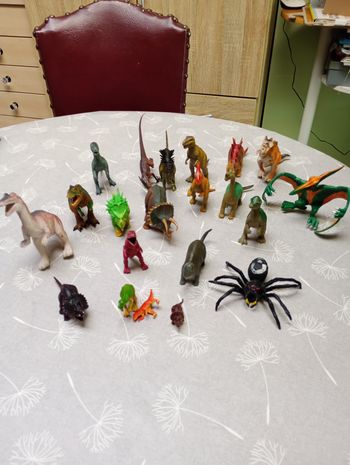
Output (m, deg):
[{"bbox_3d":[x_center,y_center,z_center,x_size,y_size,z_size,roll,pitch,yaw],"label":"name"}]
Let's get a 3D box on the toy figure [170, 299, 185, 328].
[{"bbox_3d":[0.006,0.125,0.591,0.022,0.025,0.050,2,40,3],"label":"toy figure"}]

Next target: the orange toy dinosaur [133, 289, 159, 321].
[{"bbox_3d":[-0.041,0.101,0.535,0.028,0.021,0.052,13,42,17],"label":"orange toy dinosaur"}]

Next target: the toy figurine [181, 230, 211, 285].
[{"bbox_3d":[0.043,0.037,0.673,0.038,0.056,0.132,11,41,14],"label":"toy figurine"}]

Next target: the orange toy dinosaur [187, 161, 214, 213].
[{"bbox_3d":[0.058,-0.110,0.812,0.055,0.105,0.121,11,41,14],"label":"orange toy dinosaur"}]

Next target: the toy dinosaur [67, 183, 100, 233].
[{"bbox_3d":[-0.158,-0.058,0.672,0.049,0.095,0.112,2,40,4],"label":"toy dinosaur"}]

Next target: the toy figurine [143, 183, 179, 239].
[{"bbox_3d":[-0.034,-0.057,0.770,0.060,0.079,0.163,-10,40,-11],"label":"toy figurine"}]

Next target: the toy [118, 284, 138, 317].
[{"bbox_3d":[-0.063,0.094,0.529,0.022,0.042,0.049,18,43,21],"label":"toy"}]

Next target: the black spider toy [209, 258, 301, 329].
[{"bbox_3d":[0.115,0.078,0.542,0.135,0.045,0.103,11,41,14],"label":"black spider toy"}]

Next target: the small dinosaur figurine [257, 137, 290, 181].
[{"bbox_3d":[0.206,-0.158,0.791,0.047,0.086,0.097,27,47,30],"label":"small dinosaur figurine"}]

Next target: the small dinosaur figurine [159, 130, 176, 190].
[{"bbox_3d":[-0.017,-0.154,0.807,0.039,0.067,0.146,-4,40,-4],"label":"small dinosaur figurine"}]

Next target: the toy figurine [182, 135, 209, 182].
[{"bbox_3d":[0.053,-0.188,0.900,0.053,0.114,0.127,23,45,26],"label":"toy figurine"}]

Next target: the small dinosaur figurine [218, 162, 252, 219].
[{"bbox_3d":[0.133,-0.108,0.794,0.047,0.123,0.132,16,42,19],"label":"small dinosaur figurine"}]

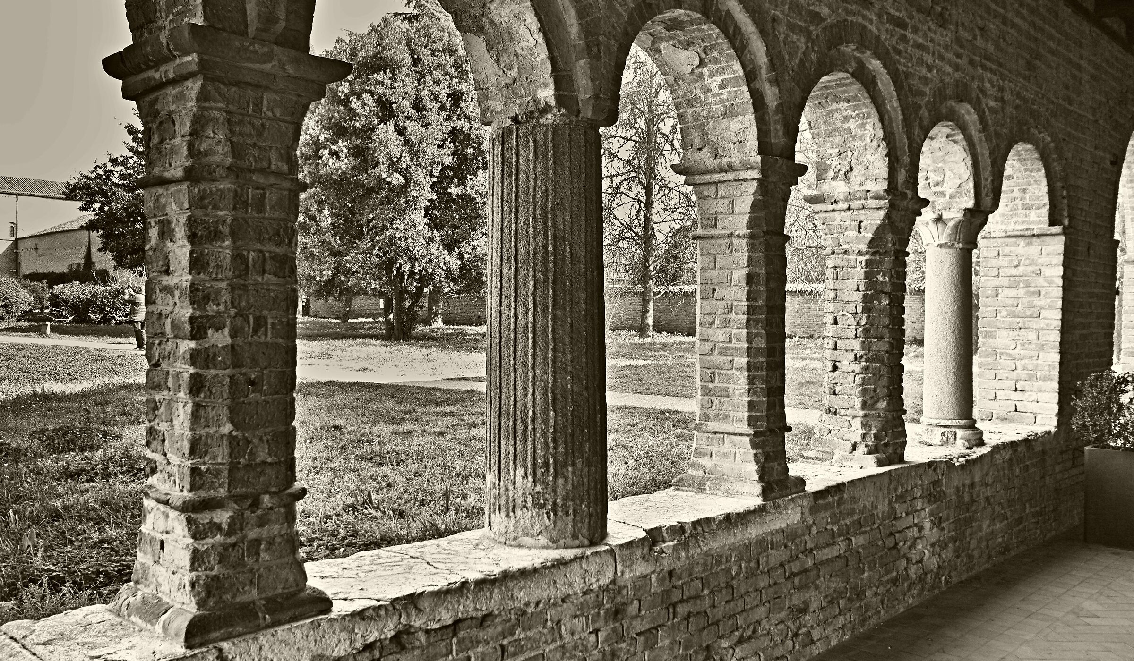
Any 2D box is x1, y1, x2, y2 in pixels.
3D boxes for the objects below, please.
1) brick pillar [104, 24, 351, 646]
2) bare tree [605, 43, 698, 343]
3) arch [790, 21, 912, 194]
[{"bbox_3d":[-0.896,0.012,2.506,0.450,1.458,0.442,1,1,43],"label":"brick pillar"},{"bbox_3d":[3.246,-5.898,36.890,5.200,12.354,5.000,0,1,5],"label":"bare tree"},{"bbox_3d":[1.244,-1.133,4.876,0.502,0.778,1.328,1,1,44],"label":"arch"}]

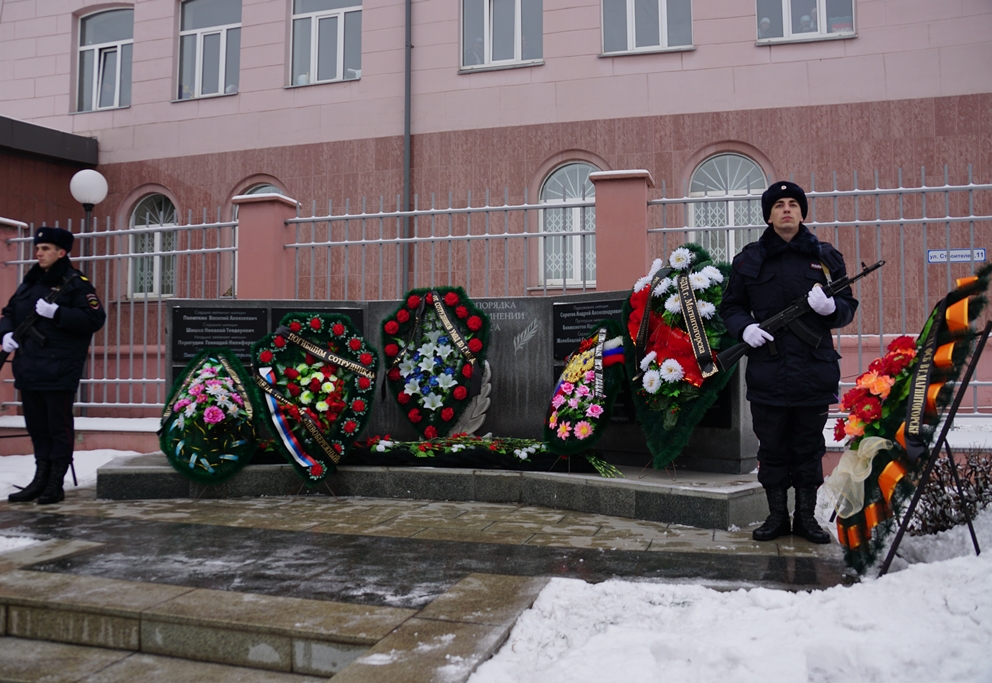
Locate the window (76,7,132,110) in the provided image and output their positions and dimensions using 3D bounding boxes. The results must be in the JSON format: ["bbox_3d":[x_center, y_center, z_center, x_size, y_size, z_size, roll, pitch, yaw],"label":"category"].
[{"bbox_3d":[-7.579,-5.433,16.500,1.450,1.970,0.200,-1,-3,16],"label":"window"}]

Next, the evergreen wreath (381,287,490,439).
[{"bbox_3d":[-0.475,0.171,6.650,0.830,1.180,0.250,-1,-17,14],"label":"evergreen wreath"}]

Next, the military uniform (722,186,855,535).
[{"bbox_3d":[1.521,0.088,4.430,0.700,1.850,0.480,-1,-3,16],"label":"military uniform"}]

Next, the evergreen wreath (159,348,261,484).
[{"bbox_3d":[-1.967,0.516,5.870,0.680,0.950,0.240,1,-15,-8],"label":"evergreen wreath"}]

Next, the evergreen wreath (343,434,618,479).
[{"bbox_3d":[-0.062,0.780,6.137,2.050,0.270,0.500,-1,-3,14],"label":"evergreen wreath"}]

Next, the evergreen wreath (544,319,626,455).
[{"bbox_3d":[0.619,0.310,5.870,0.650,0.950,0.240,-2,-22,40],"label":"evergreen wreath"}]

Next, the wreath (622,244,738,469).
[{"bbox_3d":[1.237,0.085,5.600,0.870,1.470,0.300,-1,-16,28],"label":"wreath"}]

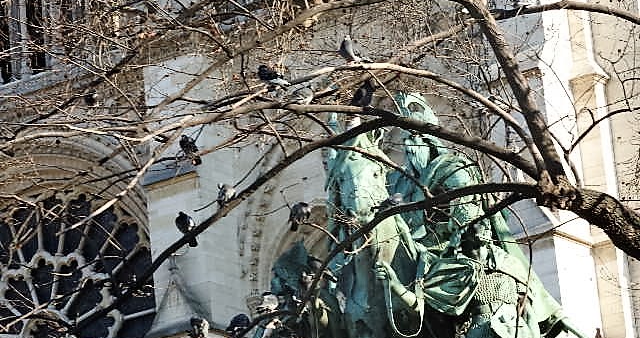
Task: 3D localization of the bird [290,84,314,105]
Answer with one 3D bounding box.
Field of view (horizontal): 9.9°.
[{"bbox_3d":[-0.138,-0.558,27.500,0.260,0.180,0.130,-9,-14,19],"label":"bird"}]

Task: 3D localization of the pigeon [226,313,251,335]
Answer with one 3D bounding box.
[{"bbox_3d":[-0.610,1.153,27.500,0.250,0.180,0.130,-8,-13,15],"label":"pigeon"}]

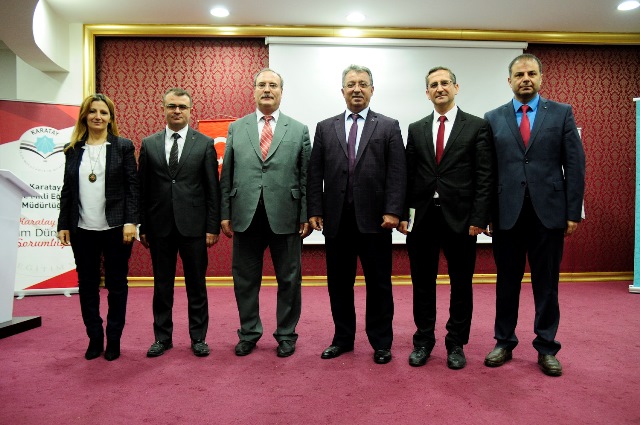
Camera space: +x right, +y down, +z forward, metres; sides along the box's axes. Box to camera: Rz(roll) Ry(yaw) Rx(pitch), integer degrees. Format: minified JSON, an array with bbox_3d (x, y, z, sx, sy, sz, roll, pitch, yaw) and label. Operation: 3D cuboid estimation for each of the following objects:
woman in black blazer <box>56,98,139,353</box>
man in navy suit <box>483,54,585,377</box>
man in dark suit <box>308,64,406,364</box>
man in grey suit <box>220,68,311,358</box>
[{"bbox_3d":[-1.381,0.070,3.100,0.490,1.610,0.310,0,1,-10],"label":"woman in black blazer"},{"bbox_3d":[1.218,-0.016,2.850,0.560,1.785,0.370,0,2,22],"label":"man in navy suit"},{"bbox_3d":[0.232,-0.019,3.040,0.590,1.785,0.370,0,1,13],"label":"man in dark suit"},{"bbox_3d":[-0.339,-0.016,3.170,0.570,1.775,0.360,0,1,2],"label":"man in grey suit"}]

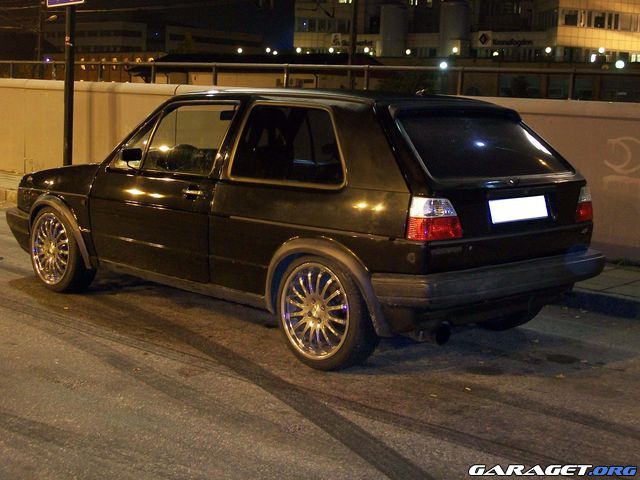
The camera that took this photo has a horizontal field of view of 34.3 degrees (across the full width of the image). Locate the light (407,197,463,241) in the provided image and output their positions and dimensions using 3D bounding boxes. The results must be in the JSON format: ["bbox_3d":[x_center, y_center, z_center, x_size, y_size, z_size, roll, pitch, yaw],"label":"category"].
[{"bbox_3d":[0.537,-0.100,4.813,0.120,0.200,0.280,8,10,44],"label":"light"}]

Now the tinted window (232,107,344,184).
[{"bbox_3d":[-0.142,-0.489,5.346,0.860,0.425,0.030,8,-7,44],"label":"tinted window"}]

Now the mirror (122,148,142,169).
[{"bbox_3d":[-1.095,-0.481,6.048,0.065,0.125,0.135,8,10,44],"label":"mirror"}]

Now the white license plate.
[{"bbox_3d":[1.014,-0.156,5.253,0.520,0.110,0.012,-6,-4,-45],"label":"white license plate"}]

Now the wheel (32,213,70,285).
[{"bbox_3d":[-1.735,0.053,6.948,0.475,0.475,0.190,9,11,44],"label":"wheel"}]

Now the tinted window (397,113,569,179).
[{"bbox_3d":[0.858,-0.487,5.373,1.240,0.040,0.441,-6,51,-45],"label":"tinted window"}]

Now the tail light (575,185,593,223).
[{"bbox_3d":[1.446,-0.191,5.738,0.120,0.200,0.280,8,10,44],"label":"tail light"}]

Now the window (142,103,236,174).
[{"bbox_3d":[-0.754,-0.577,5.937,0.700,0.420,0.030,8,-7,44],"label":"window"}]

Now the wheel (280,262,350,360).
[{"bbox_3d":[0.033,0.351,5.242,0.475,0.475,0.190,9,11,44],"label":"wheel"}]

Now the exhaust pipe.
[{"bbox_3d":[0.539,0.439,4.998,0.170,0.100,0.100,8,10,44],"label":"exhaust pipe"}]

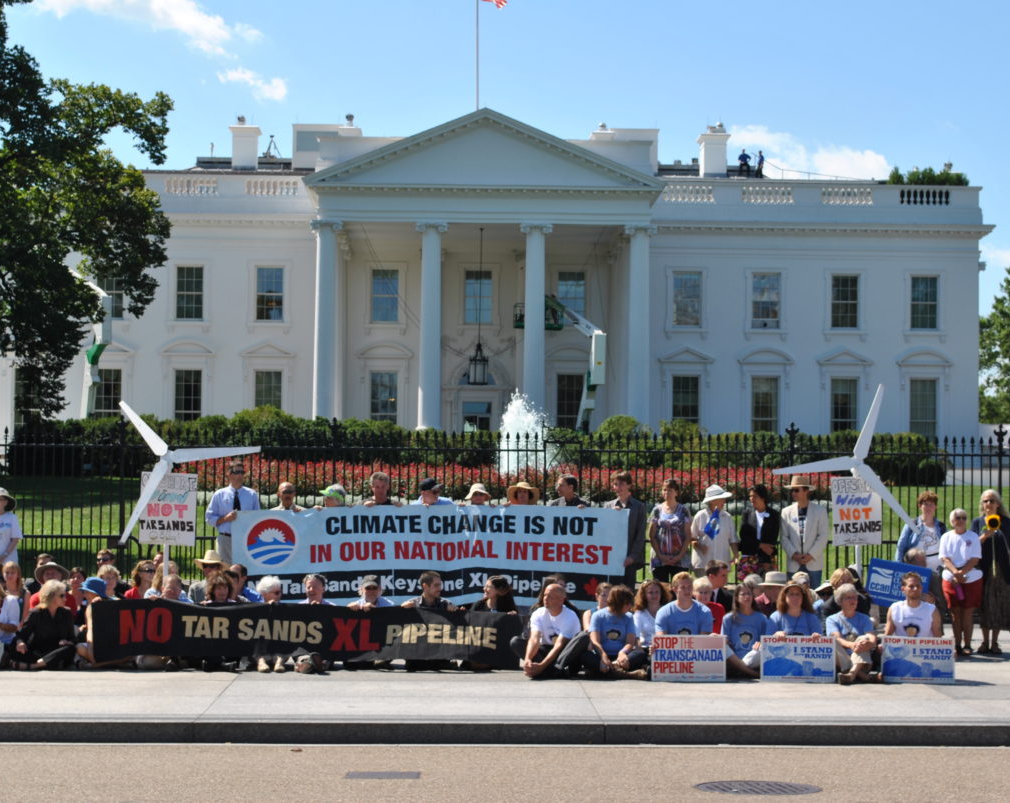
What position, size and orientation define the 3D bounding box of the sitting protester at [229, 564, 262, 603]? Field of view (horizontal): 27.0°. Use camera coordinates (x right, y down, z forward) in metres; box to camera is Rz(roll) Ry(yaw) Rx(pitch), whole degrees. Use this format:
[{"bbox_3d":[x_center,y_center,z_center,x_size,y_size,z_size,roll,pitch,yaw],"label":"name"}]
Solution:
[{"bbox_3d":[-2.507,1.959,19.727,0.580,0.844,0.780,0,-3,14],"label":"sitting protester"}]

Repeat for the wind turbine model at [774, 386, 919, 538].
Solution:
[{"bbox_3d":[3.369,0.574,20.800,1.425,1.484,0.250,1,-3,-2],"label":"wind turbine model"}]

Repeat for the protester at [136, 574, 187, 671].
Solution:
[{"bbox_3d":[-3.214,2.051,19.769,0.550,0.843,0.720,0,-3,1],"label":"protester"}]

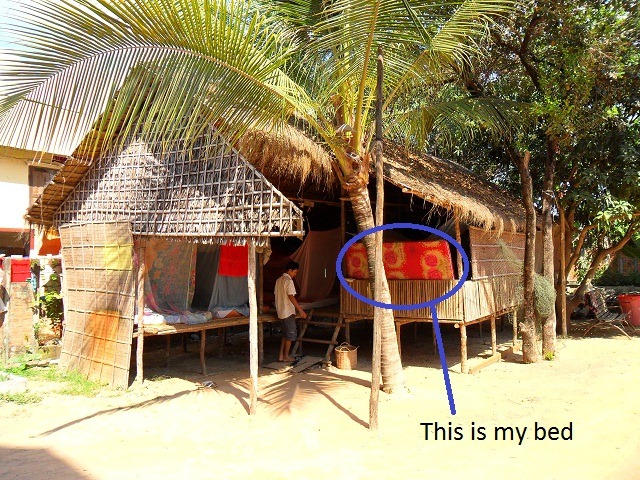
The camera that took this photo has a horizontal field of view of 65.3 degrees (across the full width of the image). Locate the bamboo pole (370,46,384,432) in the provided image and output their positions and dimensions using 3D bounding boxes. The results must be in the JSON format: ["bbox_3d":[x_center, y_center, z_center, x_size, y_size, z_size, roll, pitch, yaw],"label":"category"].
[{"bbox_3d":[0.522,-0.040,4.565,0.110,3.500,0.100,1,-2,0],"label":"bamboo pole"}]

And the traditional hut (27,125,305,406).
[{"bbox_3d":[-1.500,0.060,6.550,3.800,3.350,2.900,-1,-2,22],"label":"traditional hut"}]

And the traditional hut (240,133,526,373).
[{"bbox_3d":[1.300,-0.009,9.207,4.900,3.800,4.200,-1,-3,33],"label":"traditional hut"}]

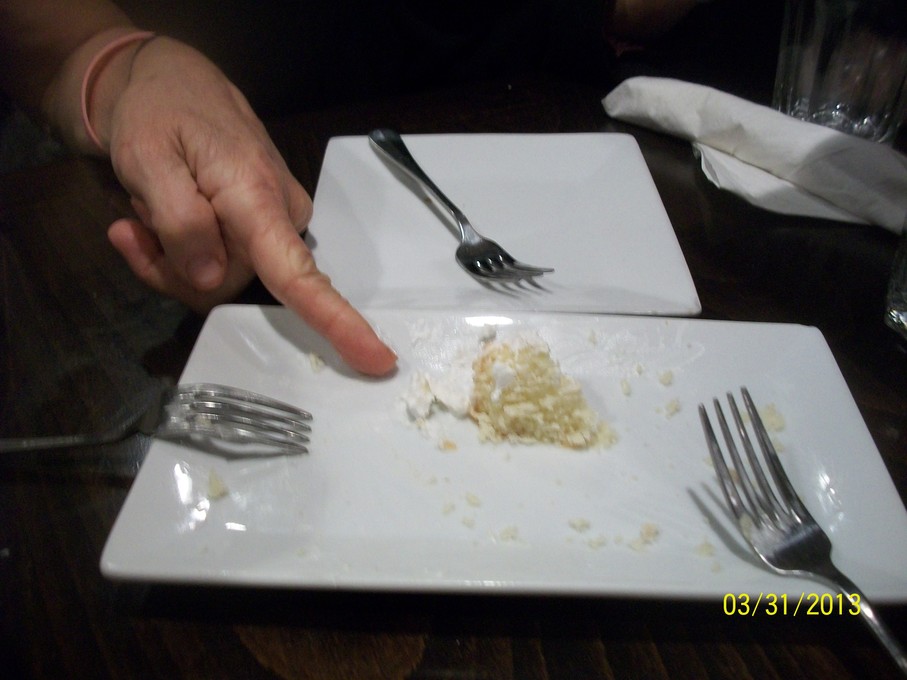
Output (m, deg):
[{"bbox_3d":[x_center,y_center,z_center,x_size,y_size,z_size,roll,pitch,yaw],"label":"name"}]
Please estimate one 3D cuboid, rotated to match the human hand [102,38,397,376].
[{"bbox_3d":[-0.102,-0.055,0.370,0.190,0.068,0.085,47,53,9],"label":"human hand"}]

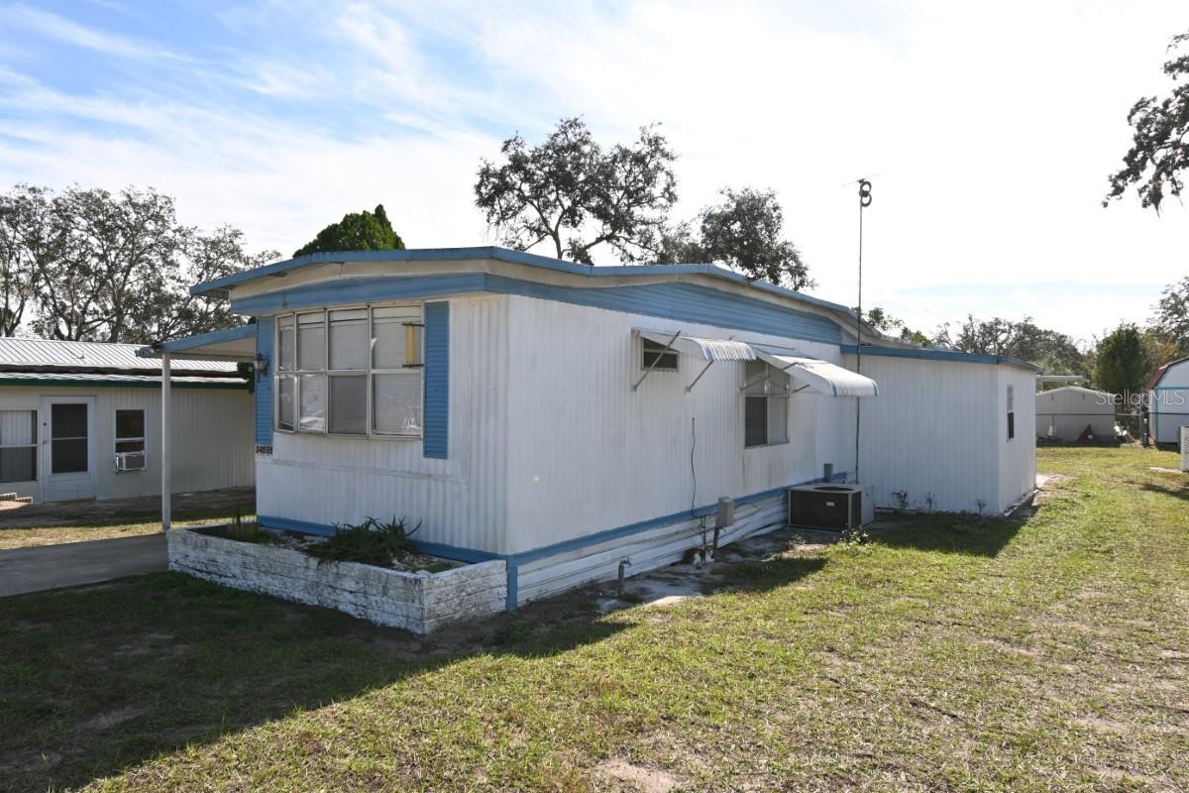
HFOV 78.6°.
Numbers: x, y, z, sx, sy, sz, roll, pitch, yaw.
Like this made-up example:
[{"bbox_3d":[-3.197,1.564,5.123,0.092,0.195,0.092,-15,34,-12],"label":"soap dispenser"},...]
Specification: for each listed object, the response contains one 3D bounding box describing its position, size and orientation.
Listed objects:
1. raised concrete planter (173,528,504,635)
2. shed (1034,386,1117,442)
[{"bbox_3d":[-2.455,1.516,6.525,3.500,0.430,0.850,0,0,35],"label":"raised concrete planter"},{"bbox_3d":[16.578,0.675,26.379,3.100,2.000,3.000,0,0,9],"label":"shed"}]

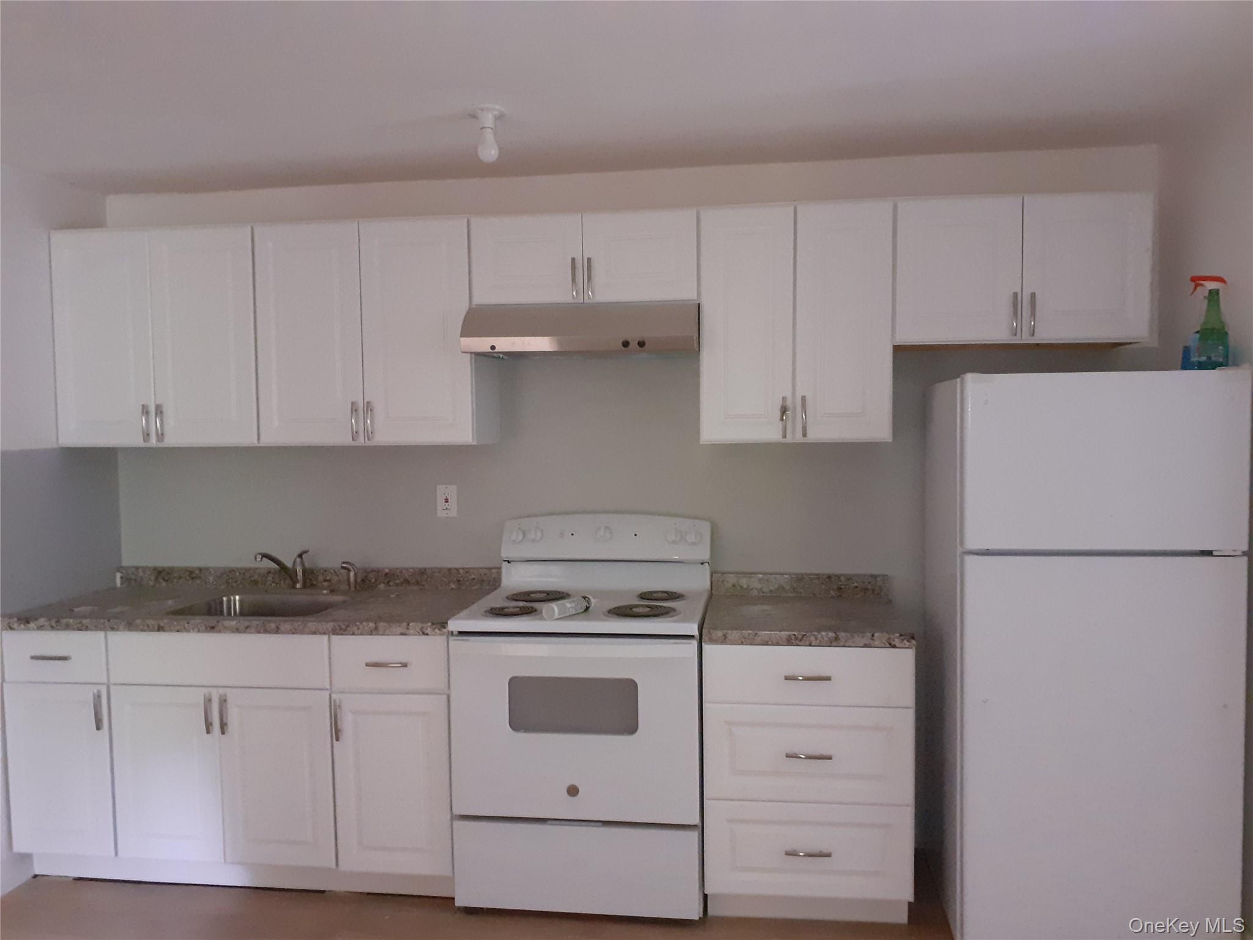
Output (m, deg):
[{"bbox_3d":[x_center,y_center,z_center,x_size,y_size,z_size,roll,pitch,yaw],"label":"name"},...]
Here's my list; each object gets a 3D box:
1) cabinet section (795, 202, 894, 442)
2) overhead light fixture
[{"bbox_3d":[0.717,-0.477,3.285,0.308,0.759,0.332,0,3,8],"label":"cabinet section"},{"bbox_3d":[-0.397,-0.953,2.798,0.108,0.148,0.108,0,3,8],"label":"overhead light fixture"}]

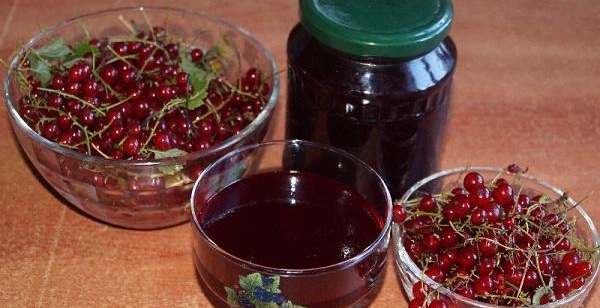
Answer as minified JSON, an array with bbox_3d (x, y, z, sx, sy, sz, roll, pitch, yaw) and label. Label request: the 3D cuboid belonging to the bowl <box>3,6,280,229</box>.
[{"bbox_3d":[-0.096,-0.016,0.561,0.166,0.083,0.166,1,40,-1],"label":"bowl"}]

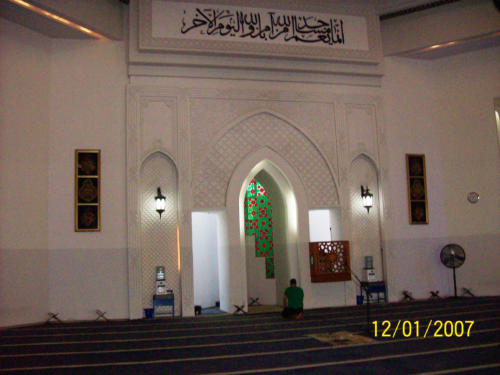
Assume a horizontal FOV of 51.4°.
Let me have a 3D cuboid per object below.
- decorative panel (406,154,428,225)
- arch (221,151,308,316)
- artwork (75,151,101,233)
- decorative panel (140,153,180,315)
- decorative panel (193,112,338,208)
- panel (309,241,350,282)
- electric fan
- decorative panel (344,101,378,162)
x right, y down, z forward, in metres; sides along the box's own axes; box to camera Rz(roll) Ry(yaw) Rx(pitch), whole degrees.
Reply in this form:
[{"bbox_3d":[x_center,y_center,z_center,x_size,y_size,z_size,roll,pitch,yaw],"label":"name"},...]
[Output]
[{"bbox_3d":[5.186,0.044,16.077,0.695,2.205,0.060,0,-8,-14],"label":"decorative panel"},{"bbox_3d":[0.478,1.136,14.672,2.404,4.668,0.397,0,-8,-14],"label":"arch"},{"bbox_3d":[-4.266,0.069,13.676,0.675,2.205,0.060,0,-8,-14],"label":"artwork"},{"bbox_3d":[-2.367,1.230,13.950,1.013,4.469,0.159,0,-8,-14],"label":"decorative panel"},{"bbox_3d":[0.476,-0.793,14.855,4.320,2.801,0.119,0,-8,-14],"label":"decorative panel"},{"bbox_3d":[2.290,2.105,14.738,1.232,1.122,0.119,0,-8,-14],"label":"panel"},{"bbox_3d":[6.011,2.492,15.329,0.695,1.559,0.447,-5,-8,16],"label":"electric fan"},{"bbox_3d":[3.375,-1.677,15.691,1.013,1.808,0.099,0,-8,-14],"label":"decorative panel"}]

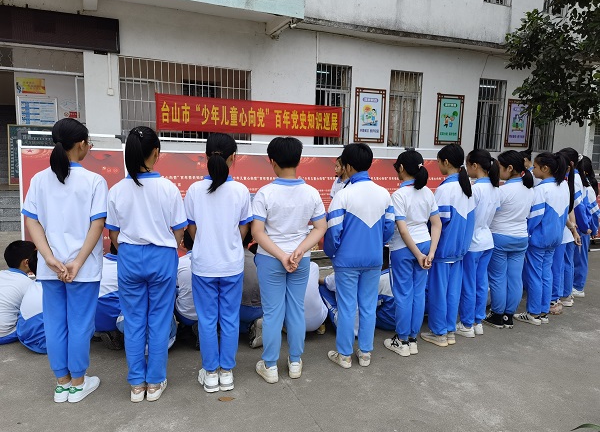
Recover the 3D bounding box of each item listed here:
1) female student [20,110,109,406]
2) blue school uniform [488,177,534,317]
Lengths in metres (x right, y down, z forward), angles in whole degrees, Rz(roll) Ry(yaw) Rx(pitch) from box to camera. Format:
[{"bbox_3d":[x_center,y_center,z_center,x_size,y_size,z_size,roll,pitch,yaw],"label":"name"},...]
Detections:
[{"bbox_3d":[-1.315,0.256,2.670,0.460,1.604,0.330,2,9,2],"label":"female student"},{"bbox_3d":[1.715,0.270,3.956,0.420,1.192,0.300,-3,10,-28],"label":"blue school uniform"}]

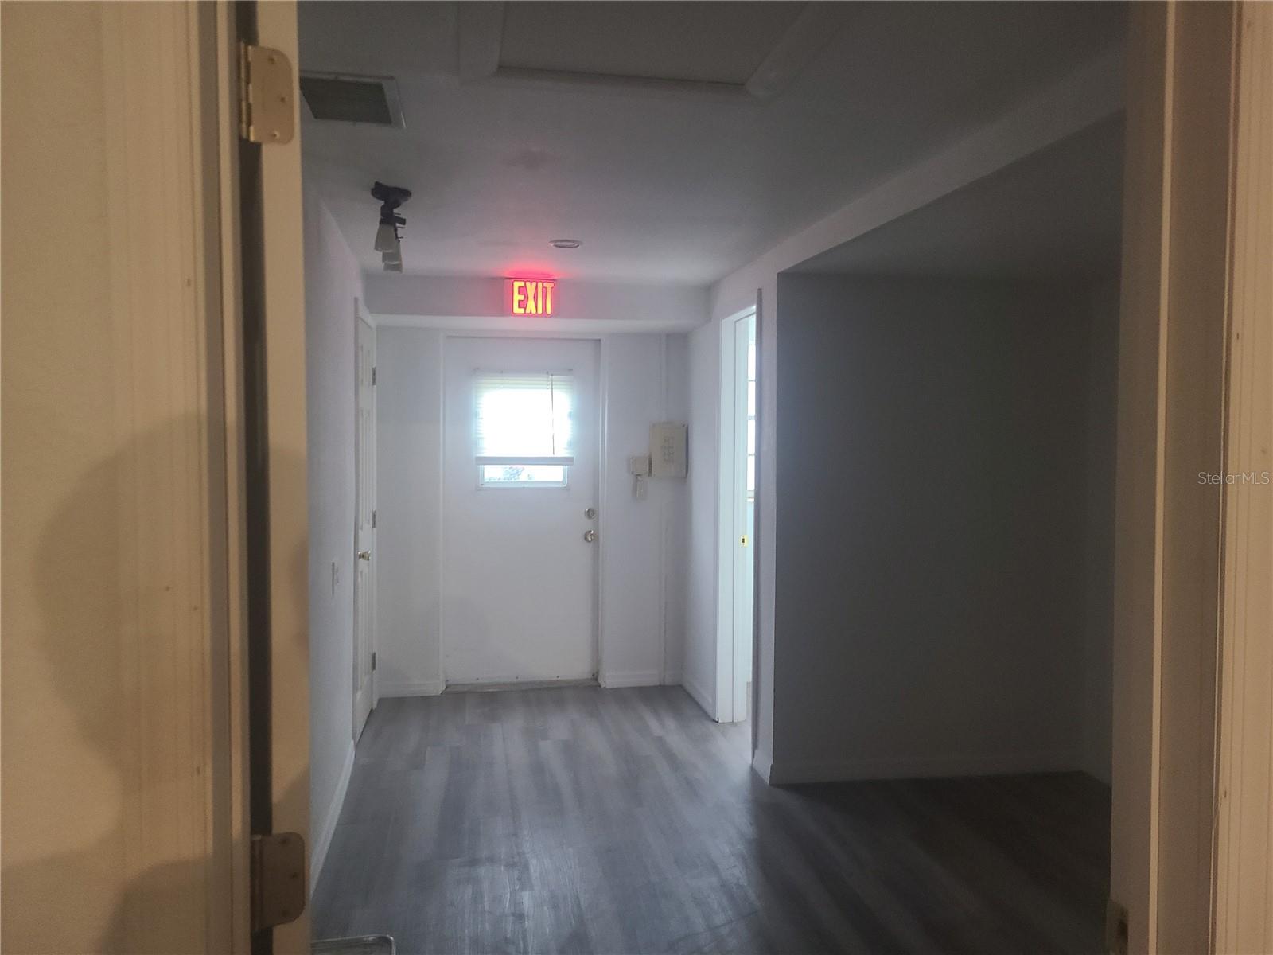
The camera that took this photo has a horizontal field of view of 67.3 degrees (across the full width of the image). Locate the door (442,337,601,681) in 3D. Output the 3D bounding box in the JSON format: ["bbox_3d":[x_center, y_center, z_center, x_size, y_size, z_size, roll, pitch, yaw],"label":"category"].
[{"bbox_3d":[-0.666,0.200,5.662,0.910,2.030,0.045,0,3,-10],"label":"door"}]

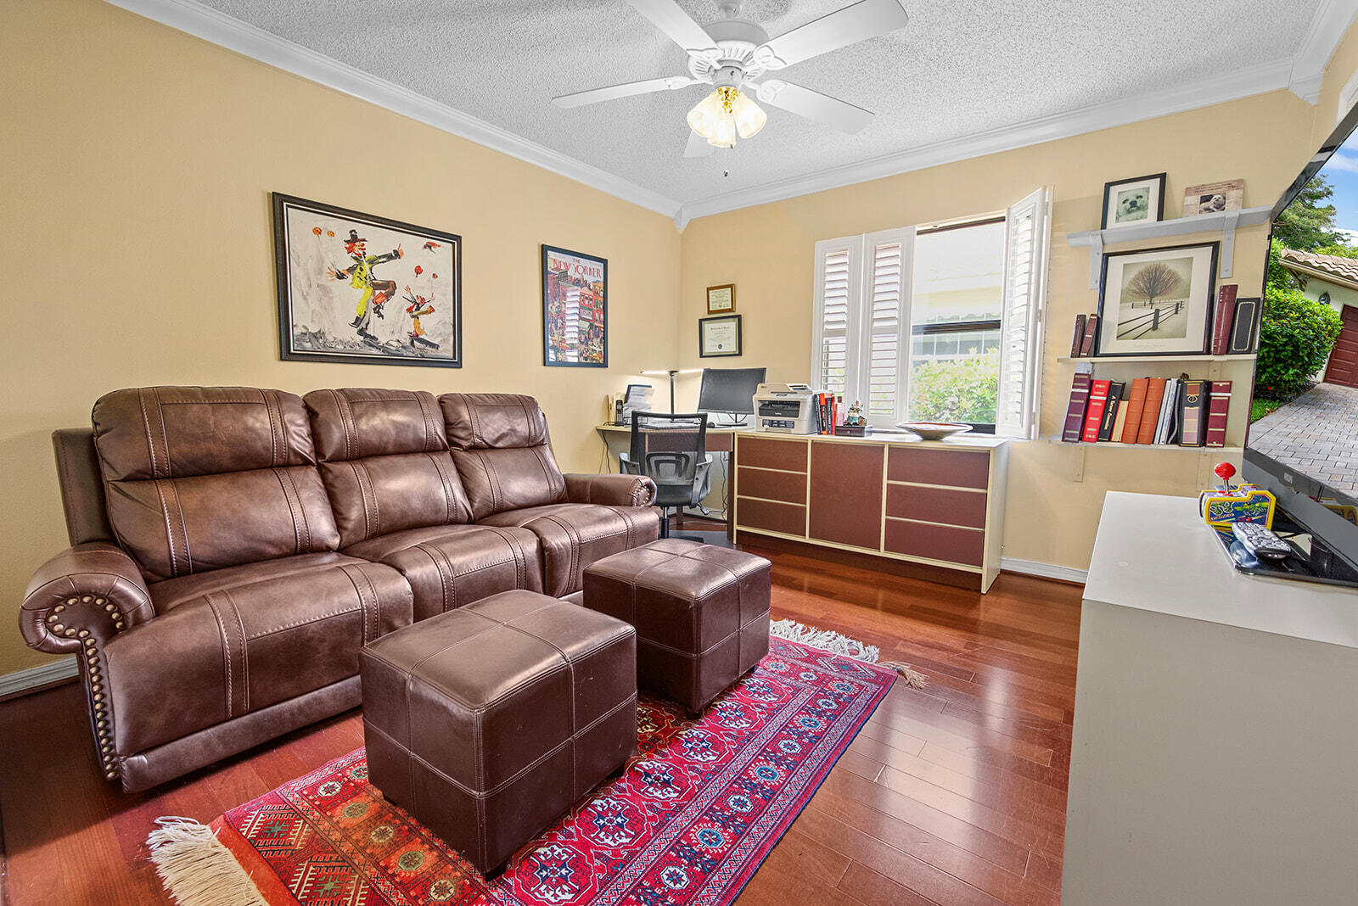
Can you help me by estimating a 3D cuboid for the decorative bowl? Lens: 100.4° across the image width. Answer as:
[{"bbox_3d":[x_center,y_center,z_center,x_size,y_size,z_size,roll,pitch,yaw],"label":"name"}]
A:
[{"bbox_3d":[1.457,-0.113,3.238,0.400,0.087,0.400,5,8,38],"label":"decorative bowl"}]

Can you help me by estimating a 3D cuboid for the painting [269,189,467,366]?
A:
[{"bbox_3d":[-1.428,-0.767,2.699,0.036,0.688,0.838,5,8,38],"label":"painting"}]

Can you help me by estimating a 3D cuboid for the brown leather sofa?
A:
[{"bbox_3d":[-1.107,0.252,2.394,0.960,1.044,2.235,5,8,38],"label":"brown leather sofa"}]

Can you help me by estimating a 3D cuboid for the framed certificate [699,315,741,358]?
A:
[{"bbox_3d":[0.316,-0.888,4.332,0.392,0.300,0.020,5,8,38],"label":"framed certificate"}]

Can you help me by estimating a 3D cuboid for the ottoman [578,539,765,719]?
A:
[{"bbox_3d":[0.006,0.584,2.048,0.470,0.425,0.470,5,8,38],"label":"ottoman"}]

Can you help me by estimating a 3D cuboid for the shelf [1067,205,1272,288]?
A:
[{"bbox_3d":[2.260,-0.943,2.672,0.705,0.243,0.236,5,8,38],"label":"shelf"}]

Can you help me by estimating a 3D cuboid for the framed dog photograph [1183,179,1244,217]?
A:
[{"bbox_3d":[2.436,-1.137,2.582,0.195,0.180,0.020,5,-5,38],"label":"framed dog photograph"}]

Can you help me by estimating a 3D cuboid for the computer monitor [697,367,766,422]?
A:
[{"bbox_3d":[0.381,-0.381,4.036,0.545,0.420,0.200,5,8,38],"label":"computer monitor"}]

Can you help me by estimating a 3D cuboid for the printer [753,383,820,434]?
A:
[{"bbox_3d":[0.758,-0.294,3.791,0.405,0.320,0.390,5,7,36],"label":"printer"}]

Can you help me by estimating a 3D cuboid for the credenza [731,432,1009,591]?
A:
[{"bbox_3d":[1.127,0.281,3.541,1.530,0.765,0.455,5,8,38],"label":"credenza"}]

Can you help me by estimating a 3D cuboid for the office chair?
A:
[{"bbox_3d":[-0.076,0.186,3.640,0.600,0.900,0.600,1,6,4],"label":"office chair"}]

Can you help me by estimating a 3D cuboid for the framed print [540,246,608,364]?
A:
[{"bbox_3d":[-0.666,-0.920,3.656,0.030,0.718,0.540,5,8,38],"label":"framed print"}]

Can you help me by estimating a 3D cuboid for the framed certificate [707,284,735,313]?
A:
[{"bbox_3d":[0.324,-1.167,4.317,0.237,0.200,0.027,5,8,38],"label":"framed certificate"}]

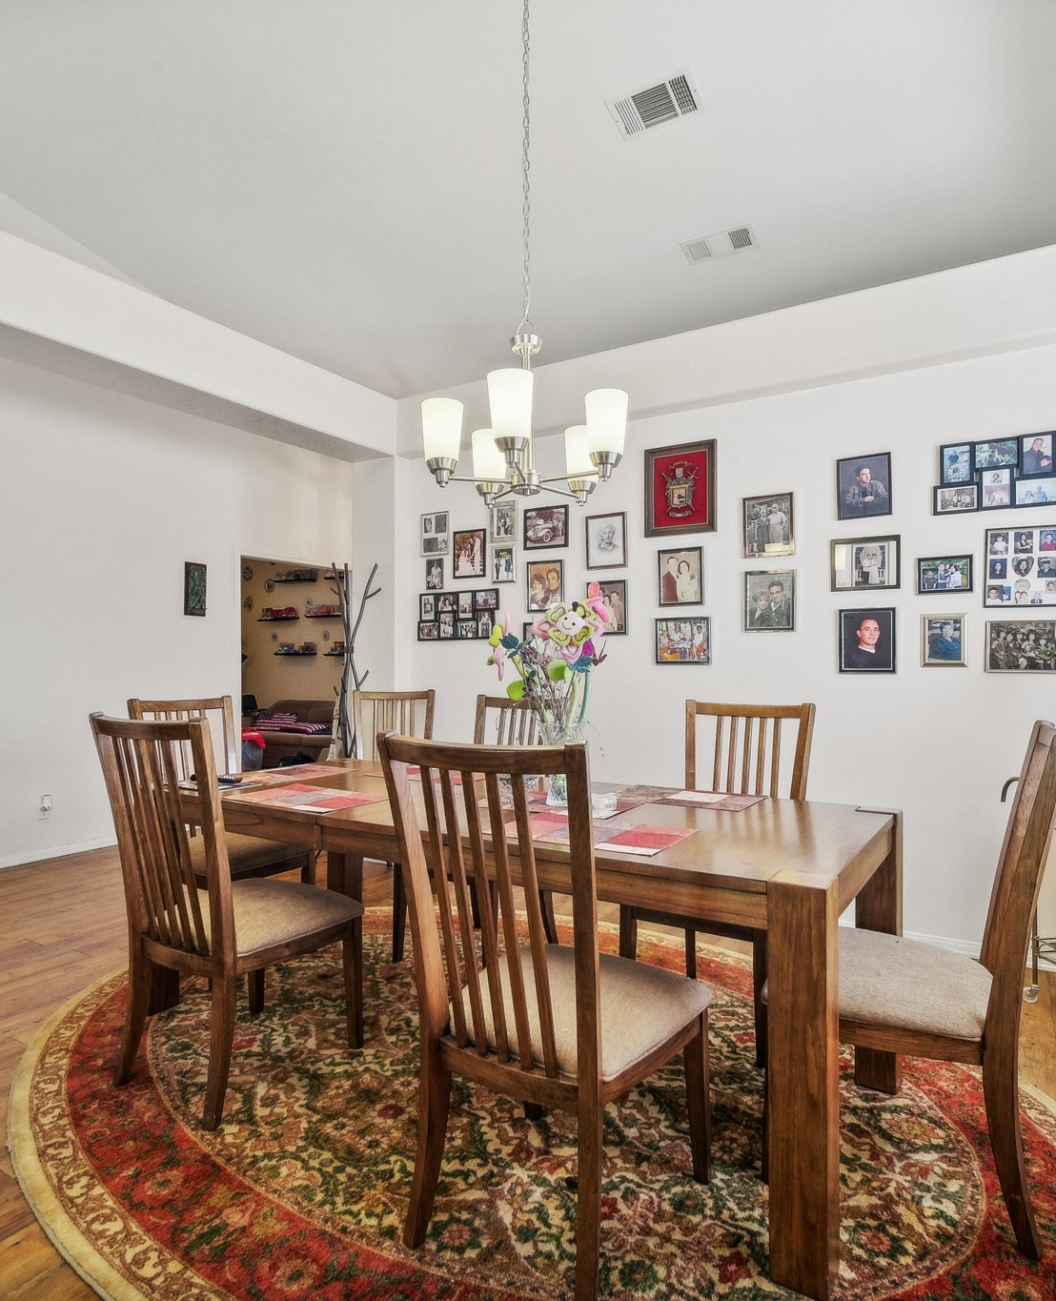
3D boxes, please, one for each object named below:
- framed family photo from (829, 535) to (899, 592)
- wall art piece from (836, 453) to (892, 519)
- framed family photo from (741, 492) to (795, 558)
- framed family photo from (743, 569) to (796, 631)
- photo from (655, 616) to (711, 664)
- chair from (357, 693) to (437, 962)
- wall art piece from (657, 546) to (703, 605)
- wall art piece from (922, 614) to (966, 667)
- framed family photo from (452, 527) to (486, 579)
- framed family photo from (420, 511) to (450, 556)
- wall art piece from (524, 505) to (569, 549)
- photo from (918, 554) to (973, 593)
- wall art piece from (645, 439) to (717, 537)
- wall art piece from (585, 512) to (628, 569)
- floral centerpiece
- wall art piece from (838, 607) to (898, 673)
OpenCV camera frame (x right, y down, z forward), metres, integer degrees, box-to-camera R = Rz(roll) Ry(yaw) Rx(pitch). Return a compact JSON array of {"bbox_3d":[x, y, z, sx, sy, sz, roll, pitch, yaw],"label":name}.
[{"bbox_3d":[1.461,-0.371,3.281,0.273,0.226,0.025,0,0,32],"label":"framed family photo"},{"bbox_3d":[1.435,-0.697,3.236,0.213,0.260,0.025,-1,-1,32],"label":"wall art piece"},{"bbox_3d":[1.122,-0.576,3.527,0.227,0.284,0.020,0,-1,32],"label":"framed family photo"},{"bbox_3d":[1.116,-0.226,3.497,0.223,0.278,0.022,0,0,32],"label":"framed family photo"},{"bbox_3d":[0.766,-0.046,3.740,0.276,0.229,0.020,0,-1,32],"label":"photo"},{"bbox_3d":[-0.690,0.746,4.000,0.490,1.040,0.600,0,-1,-14],"label":"chair"},{"bbox_3d":[0.760,-0.359,3.751,0.225,0.281,0.020,0,-1,32],"label":"wall art piece"},{"bbox_3d":[1.714,-0.039,3.123,0.165,0.218,0.025,0,0,32],"label":"wall art piece"},{"bbox_3d":[-0.331,-0.553,4.399,0.232,0.274,0.022,0,0,32],"label":"framed family photo"},{"bbox_3d":[-0.546,-0.689,4.534,0.209,0.257,0.020,0,0,32],"label":"framed family photo"},{"bbox_3d":[0.099,-0.653,4.056,0.270,0.218,0.025,-1,-1,32],"label":"wall art piece"},{"bbox_3d":[1.729,-0.310,3.136,0.197,0.149,0.020,0,-1,32],"label":"photo"},{"bbox_3d":[0.759,-0.790,3.755,0.373,0.445,0.030,0,-1,32],"label":"wall art piece"},{"bbox_3d":[0.402,-0.555,3.870,0.225,0.275,0.025,-1,-1,32],"label":"wall art piece"},{"bbox_3d":[0.066,0.130,2.280,0.385,0.660,0.320,0,0,0],"label":"floral centerpiece"},{"bbox_3d":[1.468,-0.039,3.276,0.224,0.280,0.025,0,0,32],"label":"wall art piece"}]

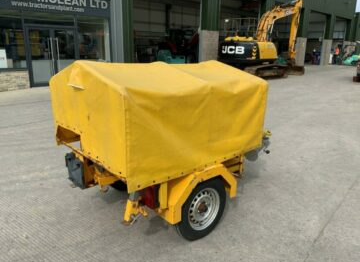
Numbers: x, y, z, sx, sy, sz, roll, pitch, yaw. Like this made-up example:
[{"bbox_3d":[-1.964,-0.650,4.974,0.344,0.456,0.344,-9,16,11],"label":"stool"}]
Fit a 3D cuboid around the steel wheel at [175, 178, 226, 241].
[{"bbox_3d":[0.163,0.629,2.522,0.580,0.580,0.155,-11,18,-39],"label":"steel wheel"}]

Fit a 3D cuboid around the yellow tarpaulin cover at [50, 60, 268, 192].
[{"bbox_3d":[-0.195,-0.226,2.755,1.450,0.809,1.305,-11,18,-39],"label":"yellow tarpaulin cover"}]

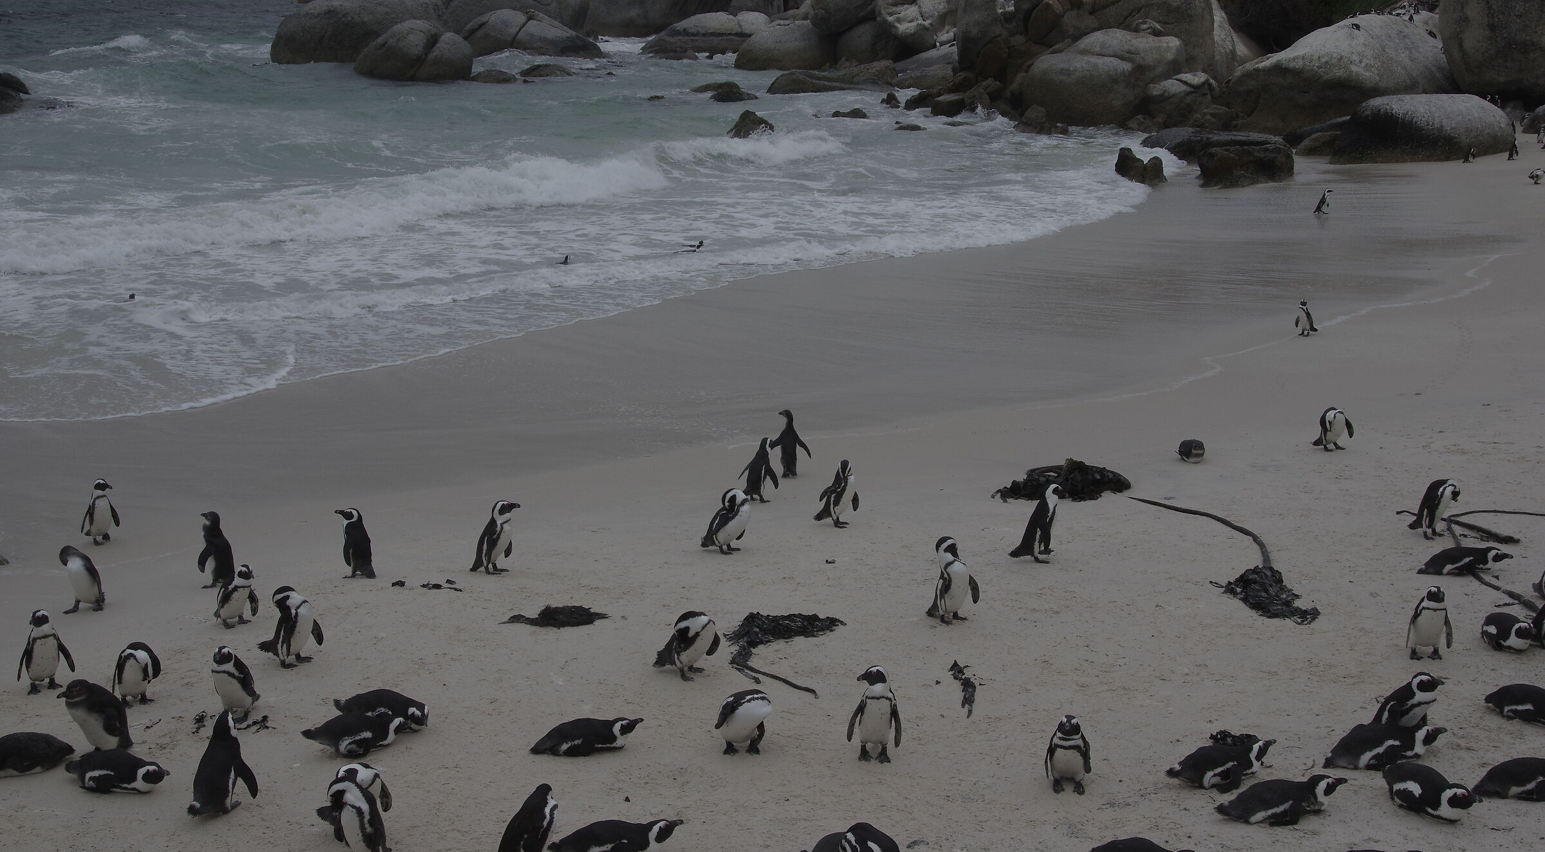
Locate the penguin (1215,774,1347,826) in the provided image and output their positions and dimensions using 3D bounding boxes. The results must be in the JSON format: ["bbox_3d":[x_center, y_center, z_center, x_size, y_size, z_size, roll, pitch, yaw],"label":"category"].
[{"bbox_3d":[2.716,1.968,9.814,0.700,0.220,0.250,-4,15,-17],"label":"penguin"}]

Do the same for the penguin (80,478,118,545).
[{"bbox_3d":[-5.791,0.714,15.791,0.270,0.561,0.280,10,18,35],"label":"penguin"}]

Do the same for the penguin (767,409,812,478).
[{"bbox_3d":[0.160,0.149,16.744,0.410,0.625,0.250,-2,15,-7],"label":"penguin"}]

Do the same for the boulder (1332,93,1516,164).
[{"bbox_3d":[16.650,-7.794,47.629,4.500,1.600,3.200,3,15,11],"label":"boulder"}]

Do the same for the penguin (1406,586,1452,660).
[{"bbox_3d":[4.358,1.268,12.180,0.300,0.510,0.250,4,15,12],"label":"penguin"}]

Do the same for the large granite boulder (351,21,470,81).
[{"bbox_3d":[-13.852,-14.431,71.000,4.600,2.500,3.800,0,15,0],"label":"large granite boulder"}]

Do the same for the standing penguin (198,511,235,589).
[{"bbox_3d":[-3.862,0.852,12.784,0.240,0.546,0.198,2,15,7],"label":"standing penguin"}]

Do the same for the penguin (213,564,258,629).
[{"bbox_3d":[-3.665,1.157,12.565,0.244,0.418,0.266,11,19,37],"label":"penguin"}]

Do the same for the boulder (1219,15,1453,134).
[{"bbox_3d":[17.416,-10.823,56.487,7.400,3.200,6.000,5,15,17],"label":"boulder"}]

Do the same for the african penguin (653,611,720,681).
[{"bbox_3d":[-0.559,1.370,11.736,0.380,0.440,0.250,12,19,38],"label":"african penguin"}]

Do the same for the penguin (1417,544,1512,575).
[{"bbox_3d":[4.782,0.924,12.752,0.620,0.200,0.240,1,15,5],"label":"penguin"}]

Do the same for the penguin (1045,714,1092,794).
[{"bbox_3d":[1.767,1.916,10.927,0.280,0.479,0.280,1,15,5],"label":"penguin"}]

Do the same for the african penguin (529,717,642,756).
[{"bbox_3d":[-1.074,1.760,10.599,0.660,0.200,0.250,-3,15,-13],"label":"african penguin"}]

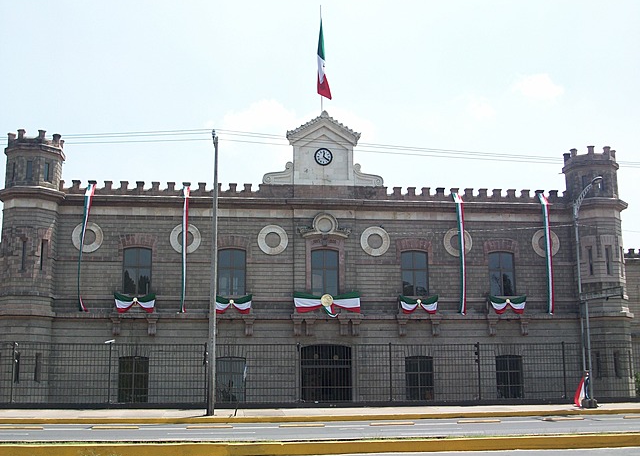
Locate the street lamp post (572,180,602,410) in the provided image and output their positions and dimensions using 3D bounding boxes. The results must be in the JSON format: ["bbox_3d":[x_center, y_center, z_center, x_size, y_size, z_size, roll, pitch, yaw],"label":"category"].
[{"bbox_3d":[12.230,2.943,35.179,0.700,10.239,2.700,1,-11,-7],"label":"street lamp post"}]

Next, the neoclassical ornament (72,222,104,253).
[{"bbox_3d":[-12.349,0.522,41.350,1.630,1.630,0.200,1,-11,-7],"label":"neoclassical ornament"}]

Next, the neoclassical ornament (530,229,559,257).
[{"bbox_3d":[12.949,0.876,44.451,1.630,1.630,0.200,1,-11,-7],"label":"neoclassical ornament"}]

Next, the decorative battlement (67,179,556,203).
[{"bbox_3d":[0.105,-1.887,42.895,27.892,0.781,0.500,1,-11,-7],"label":"decorative battlement"}]

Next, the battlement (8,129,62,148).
[{"bbox_3d":[-16.357,-4.638,44.605,3.217,1.096,3.217,1,-11,-7],"label":"battlement"}]

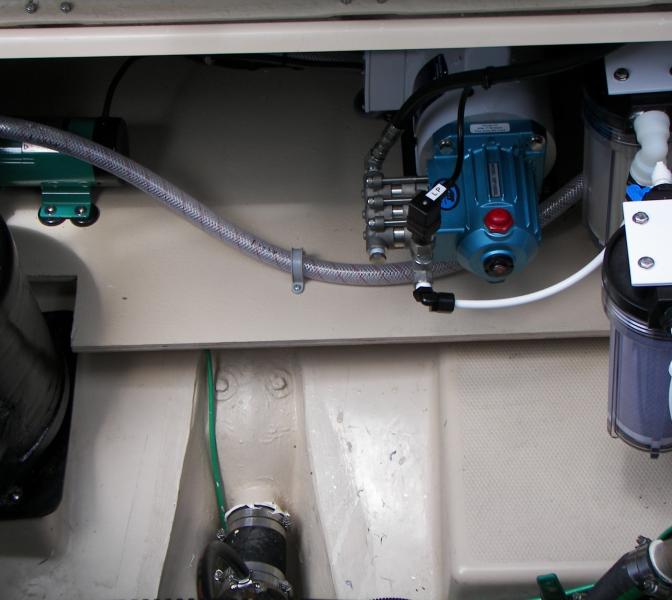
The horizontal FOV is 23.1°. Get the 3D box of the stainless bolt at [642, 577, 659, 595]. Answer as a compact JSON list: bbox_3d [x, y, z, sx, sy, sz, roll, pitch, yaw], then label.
[{"bbox_3d":[0.324,0.294,1.690,0.013,0.013,0.016,-53,38,-1],"label":"stainless bolt"}]

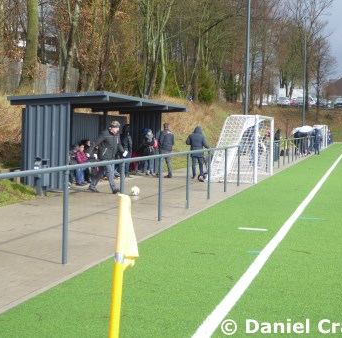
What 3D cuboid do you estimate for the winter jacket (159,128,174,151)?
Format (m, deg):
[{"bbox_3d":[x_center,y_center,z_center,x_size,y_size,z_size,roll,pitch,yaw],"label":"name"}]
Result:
[{"bbox_3d":[-0.127,-0.870,26.750,0.470,0.750,0.310,0,3,-23],"label":"winter jacket"}]

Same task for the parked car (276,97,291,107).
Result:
[{"bbox_3d":[17.479,-10.413,131.000,1.800,1.500,4.300,2,3,7],"label":"parked car"}]

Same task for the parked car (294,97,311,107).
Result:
[{"bbox_3d":[20.377,-10.382,131.000,1.800,1.500,4.300,2,3,12],"label":"parked car"}]

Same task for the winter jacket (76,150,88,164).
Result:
[{"bbox_3d":[-2.382,-0.309,22.750,0.340,0.390,0.260,-1,4,-40],"label":"winter jacket"}]

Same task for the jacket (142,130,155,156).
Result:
[{"bbox_3d":[-0.721,-0.819,27.700,0.320,0.750,0.430,2,3,19],"label":"jacket"}]

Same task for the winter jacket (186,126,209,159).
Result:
[{"bbox_3d":[0.849,-0.824,26.300,0.680,0.960,0.450,2,3,7],"label":"winter jacket"}]

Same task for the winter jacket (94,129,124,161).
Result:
[{"bbox_3d":[-1.467,-0.568,20.000,0.500,0.760,0.580,4,4,40],"label":"winter jacket"}]

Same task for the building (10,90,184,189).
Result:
[{"bbox_3d":[-1.624,-0.832,24.710,2.320,2.330,10.490,2,3,11],"label":"building"}]

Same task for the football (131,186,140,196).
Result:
[{"bbox_3d":[-0.808,0.504,19.350,0.215,0.215,0.215,1,3,0],"label":"football"}]

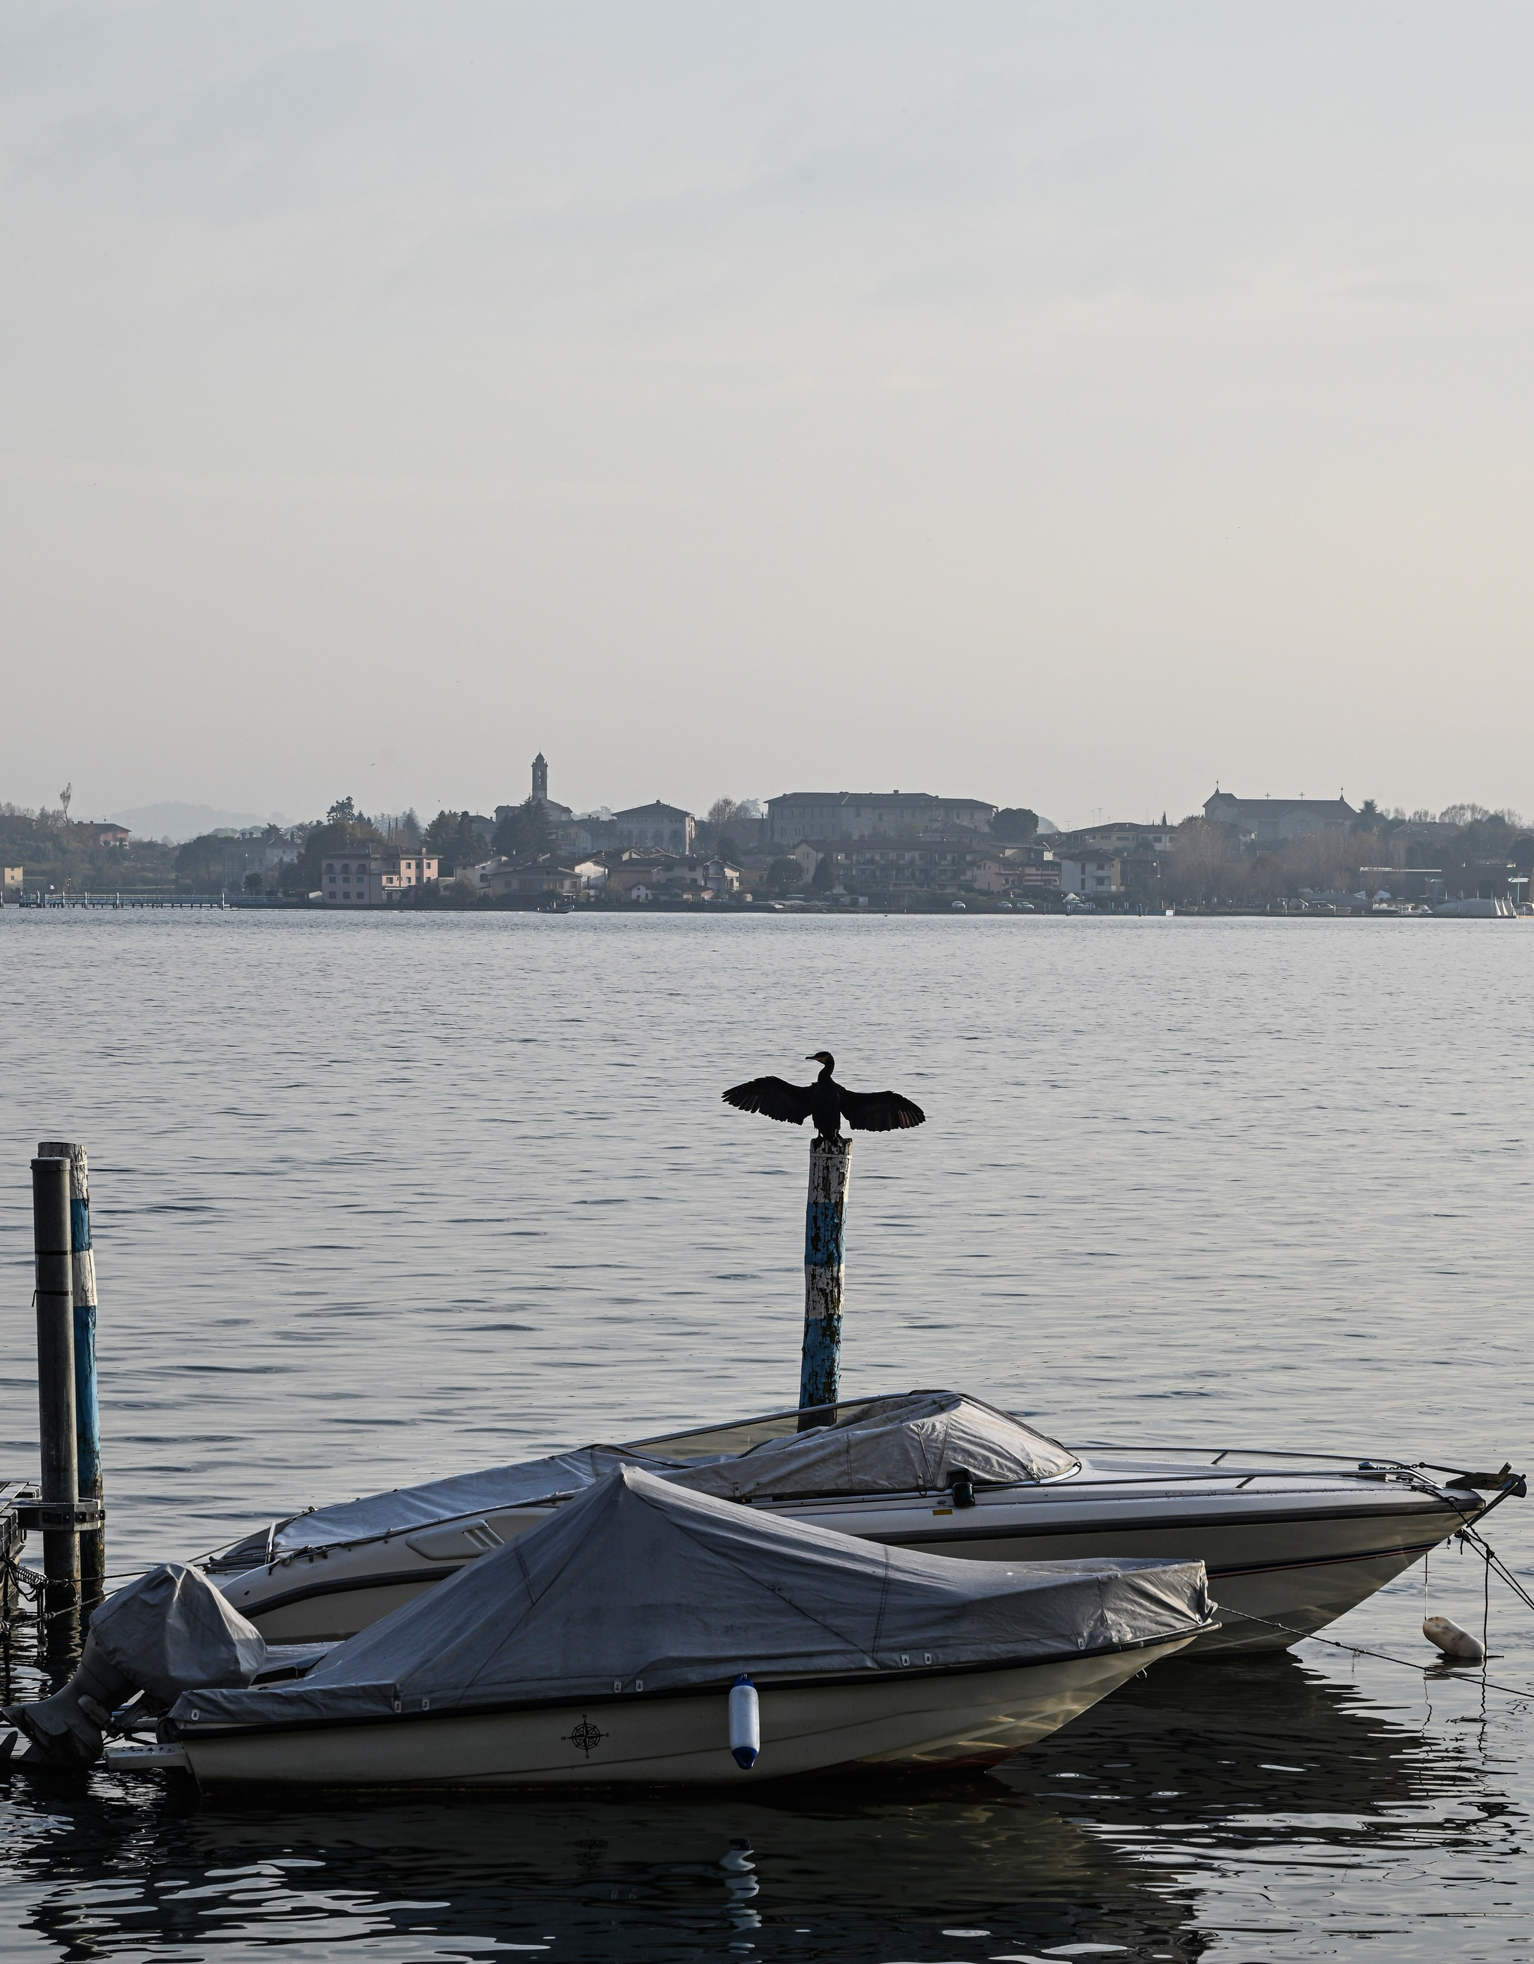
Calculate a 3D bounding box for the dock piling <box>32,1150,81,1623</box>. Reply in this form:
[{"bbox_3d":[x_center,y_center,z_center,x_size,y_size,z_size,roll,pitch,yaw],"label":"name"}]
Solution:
[{"bbox_3d":[-4.100,2.350,38.700,0.220,2.700,0.220,-1,1,0],"label":"dock piling"}]

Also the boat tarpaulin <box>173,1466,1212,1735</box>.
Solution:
[{"bbox_3d":[-0.320,2.920,32.300,4.950,1.170,1.900,0,1,-4],"label":"boat tarpaulin"}]

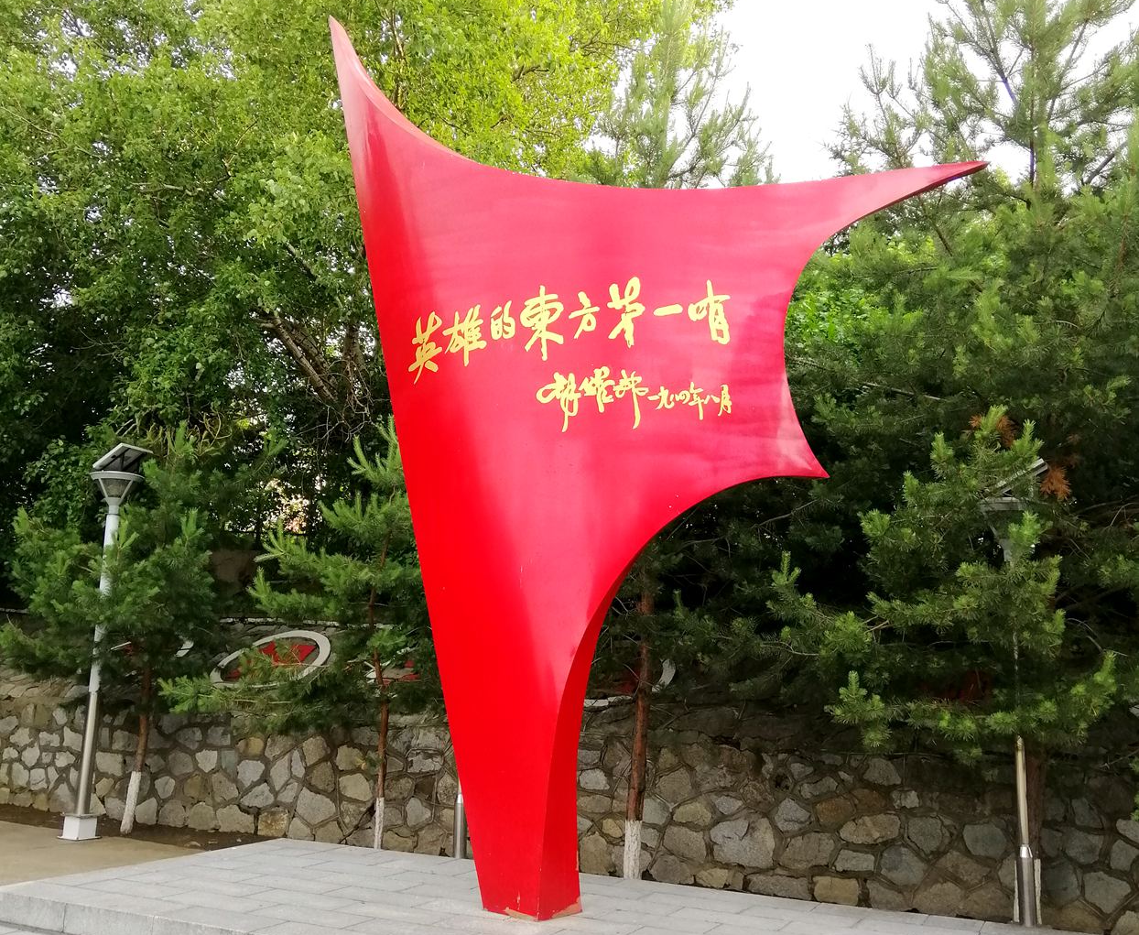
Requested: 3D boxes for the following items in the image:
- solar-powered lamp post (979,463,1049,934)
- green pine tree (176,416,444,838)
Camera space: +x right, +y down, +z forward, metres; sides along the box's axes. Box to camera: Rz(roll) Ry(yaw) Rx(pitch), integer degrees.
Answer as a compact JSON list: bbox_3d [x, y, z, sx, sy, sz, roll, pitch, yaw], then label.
[{"bbox_3d":[2.227,1.134,5.637,0.356,2.392,0.356,-3,-11,26],"label":"solar-powered lamp post"},{"bbox_3d":[-1.338,1.131,7.693,2.052,2.948,1.890,-3,-11,26],"label":"green pine tree"}]

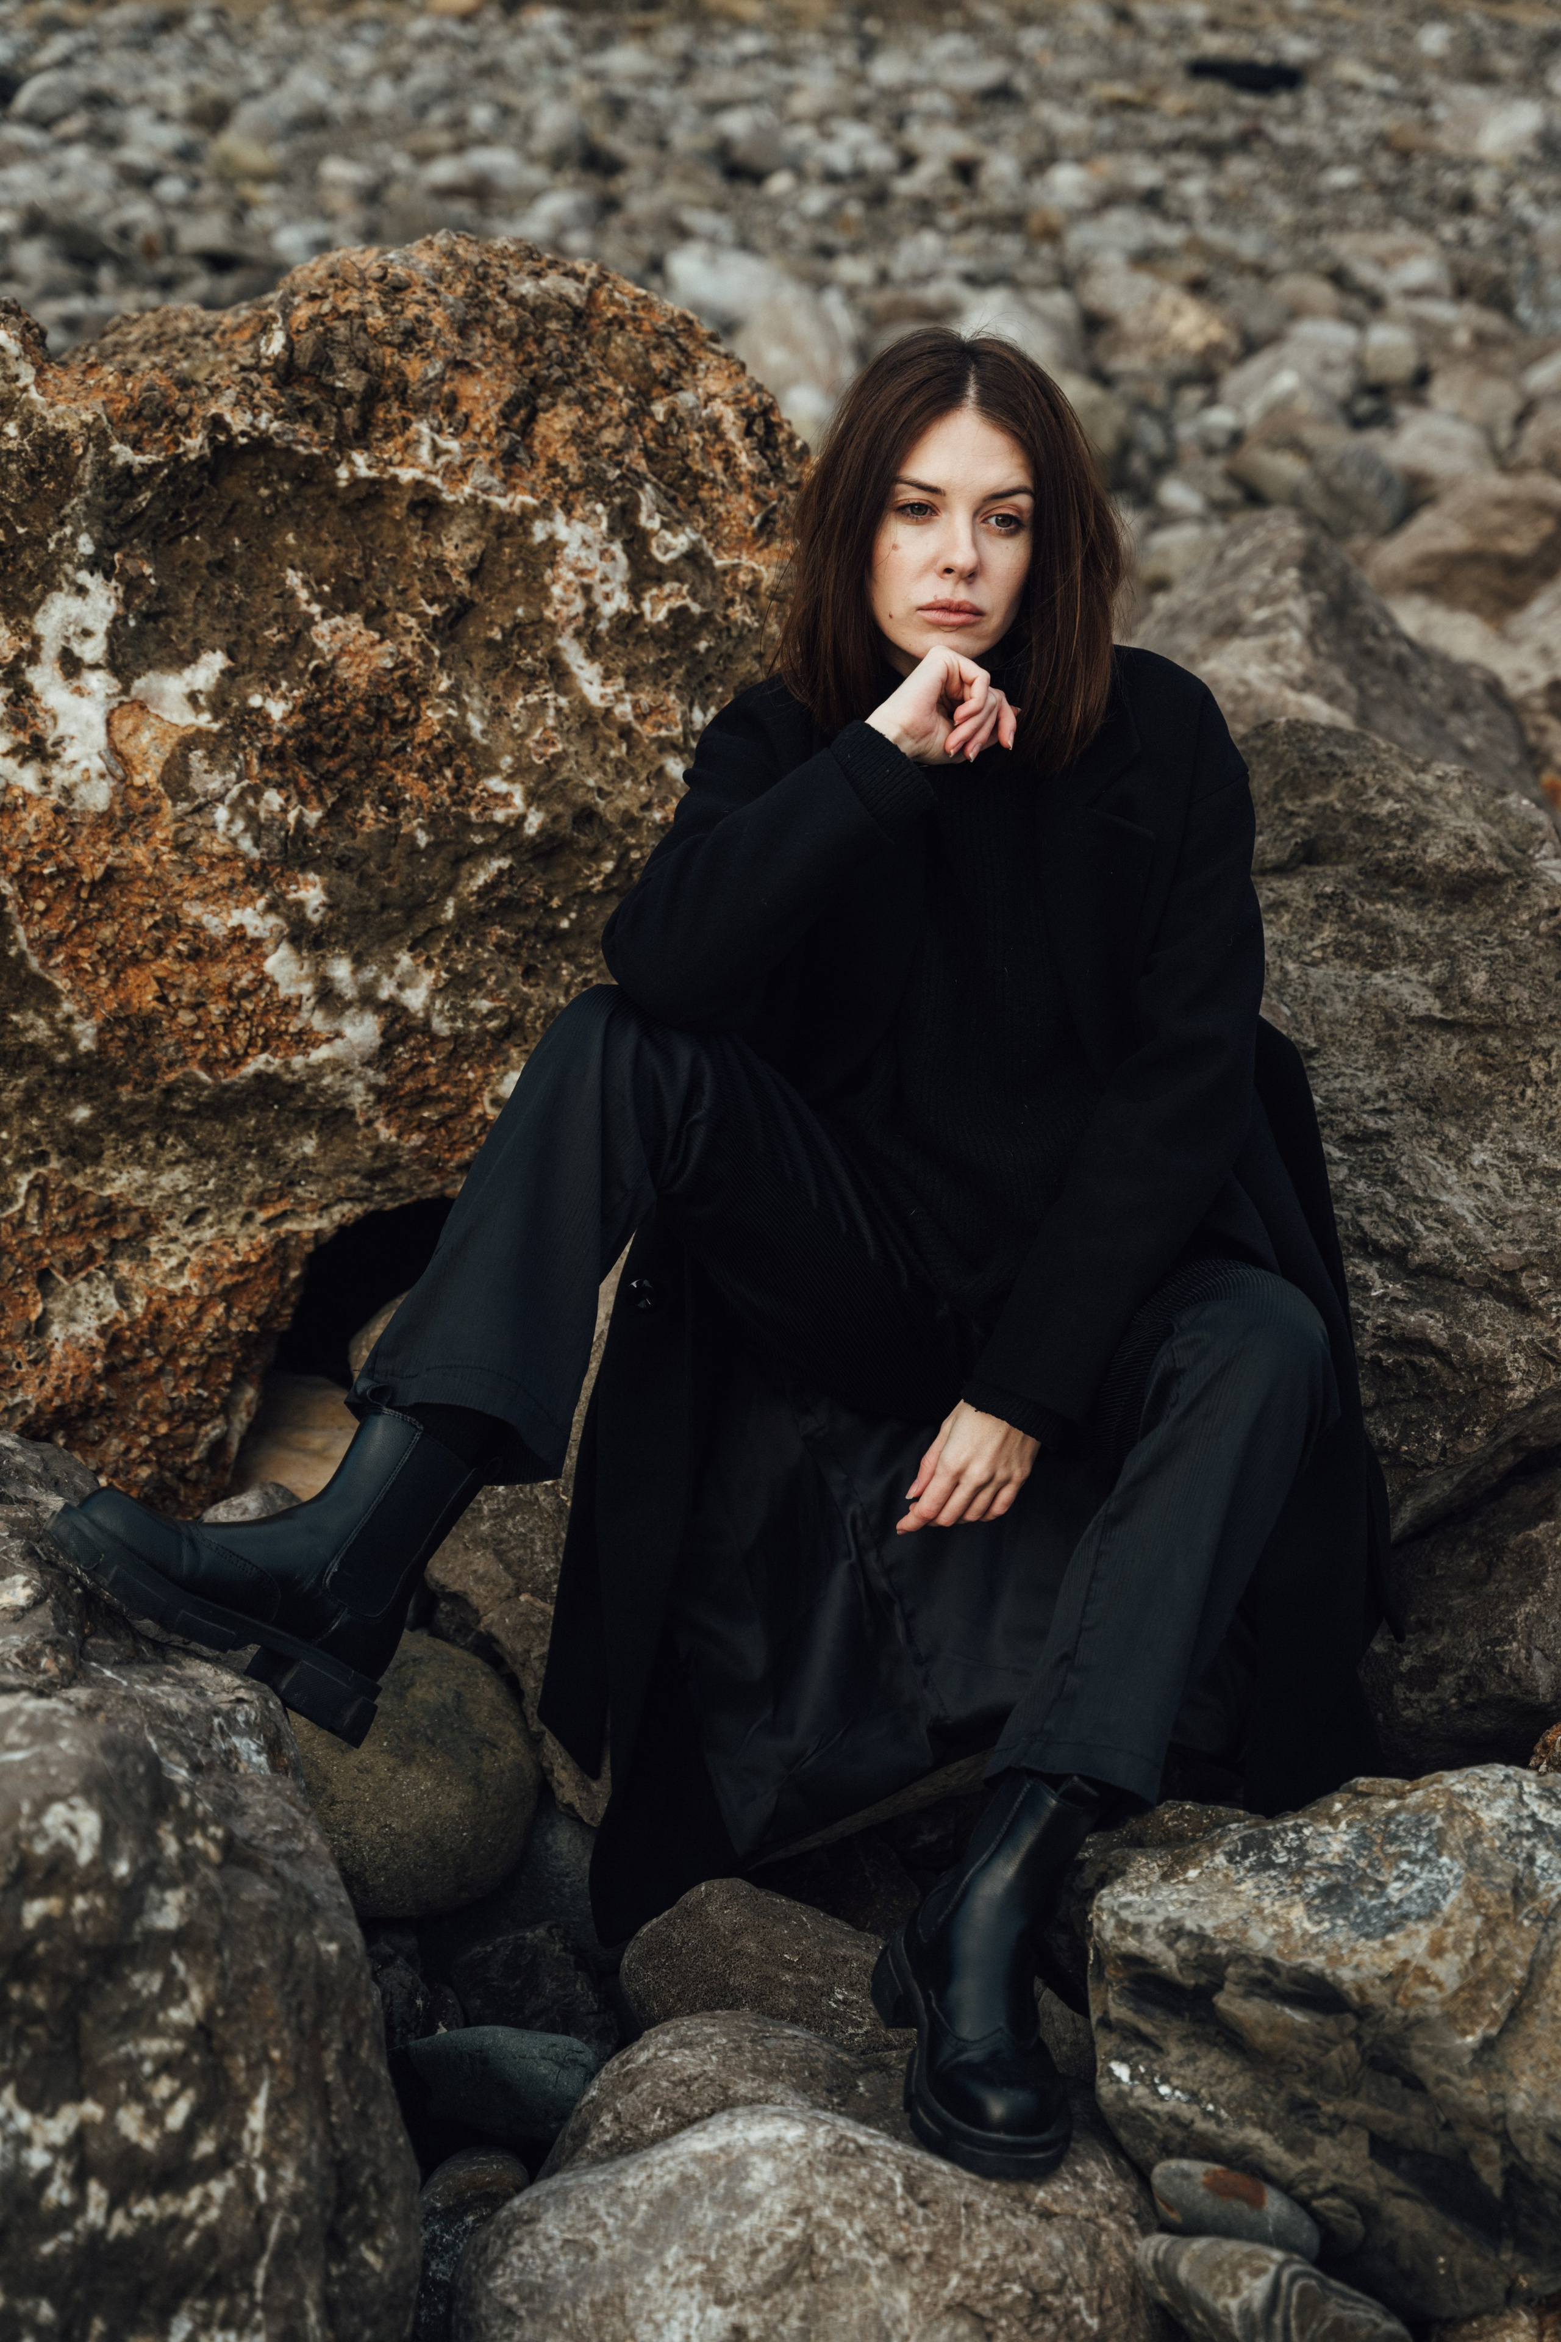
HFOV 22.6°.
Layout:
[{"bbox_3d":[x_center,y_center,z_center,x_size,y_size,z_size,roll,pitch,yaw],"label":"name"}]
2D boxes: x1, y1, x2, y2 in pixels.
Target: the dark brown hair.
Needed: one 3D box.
[{"bbox_3d":[0.127,-0.453,2.870,0.250,0.320,0.240,1,13,-16],"label":"dark brown hair"}]

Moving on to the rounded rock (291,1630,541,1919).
[{"bbox_3d":[-0.270,0.436,2.820,0.205,0.200,0.200,0,13,0],"label":"rounded rock"}]

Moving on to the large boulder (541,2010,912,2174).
[{"bbox_3d":[-0.030,0.649,2.660,0.280,0.180,0.240,0,13,0],"label":"large boulder"}]

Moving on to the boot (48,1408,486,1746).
[{"bbox_3d":[-0.347,0.245,2.670,0.280,0.200,0.105,36,-3,-25],"label":"boot"}]

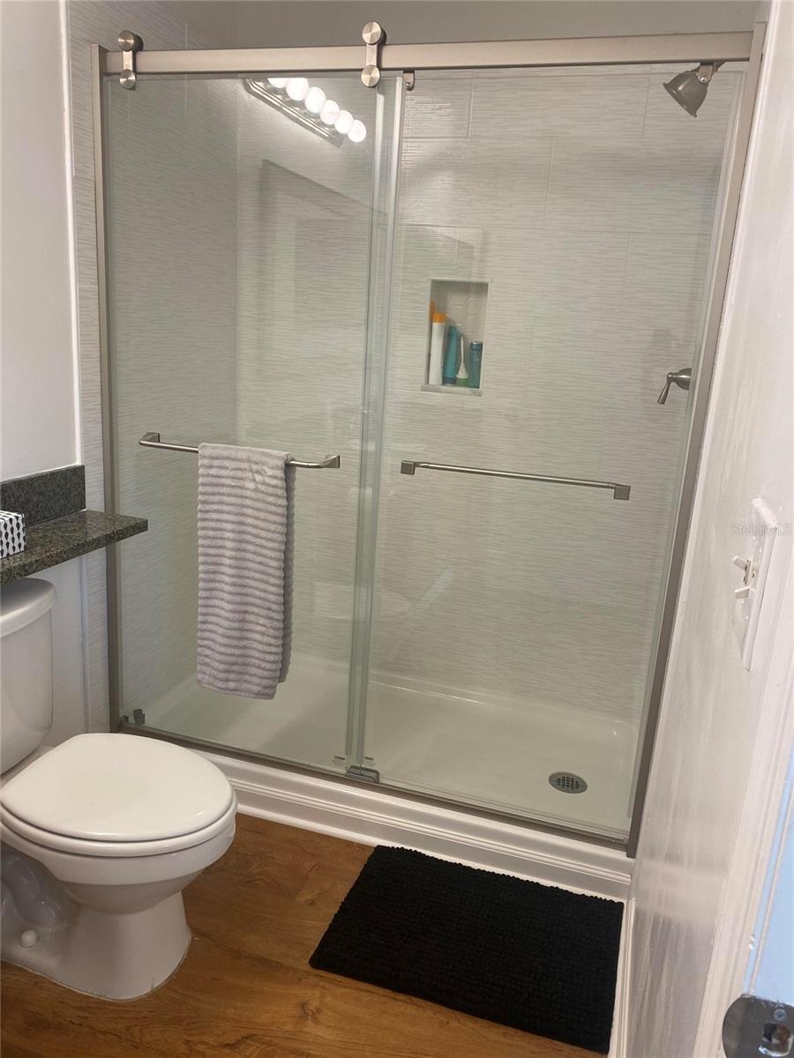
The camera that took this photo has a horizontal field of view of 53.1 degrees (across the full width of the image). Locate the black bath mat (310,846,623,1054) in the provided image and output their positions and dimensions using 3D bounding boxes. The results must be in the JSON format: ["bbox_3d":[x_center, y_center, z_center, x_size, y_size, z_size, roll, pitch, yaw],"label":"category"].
[{"bbox_3d":[0.181,0.925,1.819,0.625,0.018,0.432,8,15,16],"label":"black bath mat"}]

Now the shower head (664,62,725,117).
[{"bbox_3d":[0.698,-1.035,1.849,0.112,0.100,0.112,47,21,3],"label":"shower head"}]

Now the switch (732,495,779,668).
[{"bbox_3d":[0.293,0.041,0.669,0.016,0.118,0.118,8,15,17],"label":"switch"}]

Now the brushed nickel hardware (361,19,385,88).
[{"bbox_3d":[-0.050,-1.044,1.760,0.044,0.128,0.040,8,15,16],"label":"brushed nickel hardware"}]

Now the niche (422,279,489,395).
[{"bbox_3d":[0.200,-0.622,2.583,0.190,0.345,0.090,8,15,16],"label":"niche"}]

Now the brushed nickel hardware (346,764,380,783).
[{"bbox_3d":[-0.094,0.667,2.172,0.082,0.022,0.037,8,15,16],"label":"brushed nickel hardware"}]

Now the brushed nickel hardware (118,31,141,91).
[{"bbox_3d":[-0.643,-1.132,1.931,0.044,0.128,0.040,8,15,16],"label":"brushed nickel hardware"}]

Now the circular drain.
[{"bbox_3d":[0.514,0.762,2.380,0.112,0.006,0.112,3,14,-1],"label":"circular drain"}]

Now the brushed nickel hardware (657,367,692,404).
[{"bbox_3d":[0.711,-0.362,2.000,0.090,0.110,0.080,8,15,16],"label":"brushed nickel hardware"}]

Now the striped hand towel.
[{"bbox_3d":[-0.397,0.113,2.082,0.250,0.665,0.065,8,15,16],"label":"striped hand towel"}]

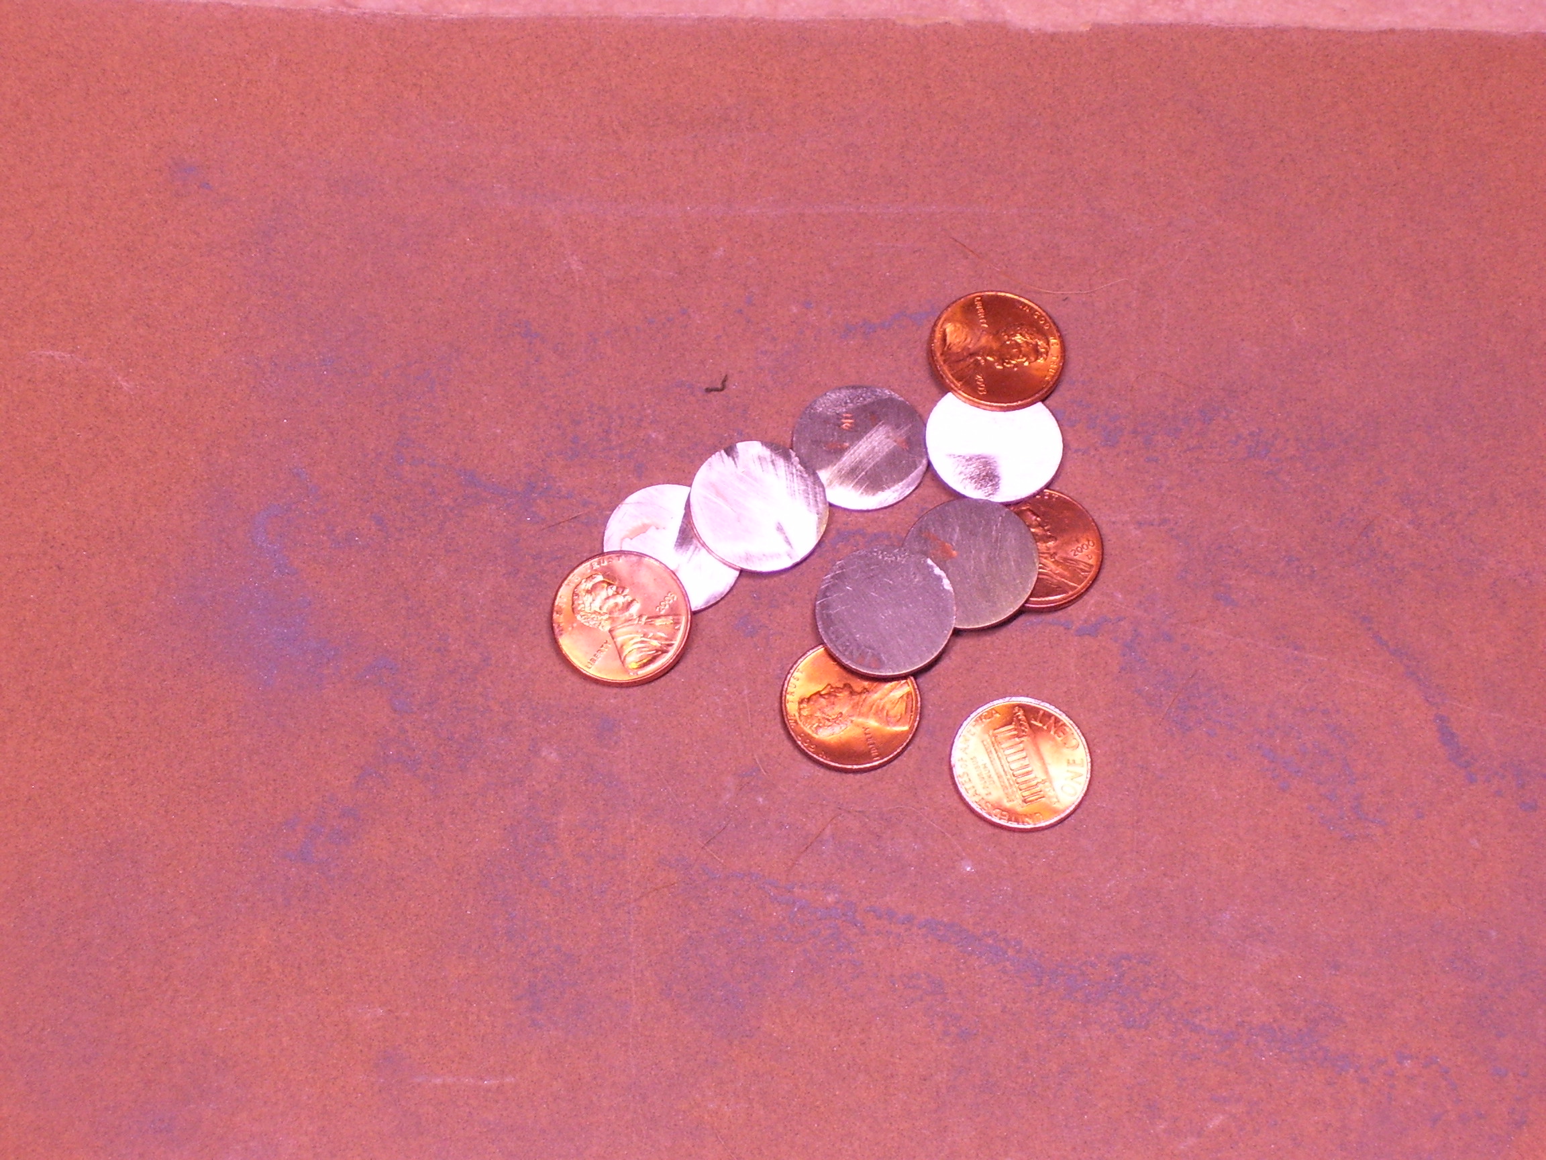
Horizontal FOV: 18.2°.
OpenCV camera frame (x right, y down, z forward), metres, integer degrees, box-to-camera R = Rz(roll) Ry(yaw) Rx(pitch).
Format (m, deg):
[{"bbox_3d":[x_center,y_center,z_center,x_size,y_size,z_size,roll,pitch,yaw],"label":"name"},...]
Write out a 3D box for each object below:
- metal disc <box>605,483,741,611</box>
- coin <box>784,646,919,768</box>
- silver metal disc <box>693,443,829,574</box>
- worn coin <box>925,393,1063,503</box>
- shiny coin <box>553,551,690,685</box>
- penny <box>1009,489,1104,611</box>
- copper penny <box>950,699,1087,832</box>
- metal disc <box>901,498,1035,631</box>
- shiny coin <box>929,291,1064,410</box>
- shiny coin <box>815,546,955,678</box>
[{"bbox_3d":[-0.014,-0.004,0.664,0.019,0.001,0.019,0,68,-6],"label":"metal disc"},{"bbox_3d":[0.011,0.017,0.658,0.019,0.002,0.019,0,68,-6],"label":"coin"},{"bbox_3d":[-0.002,-0.010,0.666,0.019,0.001,0.019,0,71,-7],"label":"silver metal disc"},{"bbox_3d":[0.031,-0.019,0.674,0.019,0.001,0.019,0,64,-4],"label":"worn coin"},{"bbox_3d":[-0.021,0.005,0.658,0.019,0.002,0.019,0,69,0],"label":"shiny coin"},{"bbox_3d":[0.036,-0.004,0.668,0.019,0.002,0.019,0,64,-5],"label":"penny"},{"bbox_3d":[0.034,0.025,0.657,0.019,0.002,0.019,0,68,-6],"label":"copper penny"},{"bbox_3d":[0.027,-0.002,0.666,0.019,0.001,0.019,0,70,1],"label":"metal disc"},{"bbox_3d":[0.032,-0.032,0.679,0.019,0.002,0.019,0,63,-5],"label":"shiny coin"},{"bbox_3d":[0.015,0.004,0.661,0.019,0.001,0.019,0,69,-1],"label":"shiny coin"}]

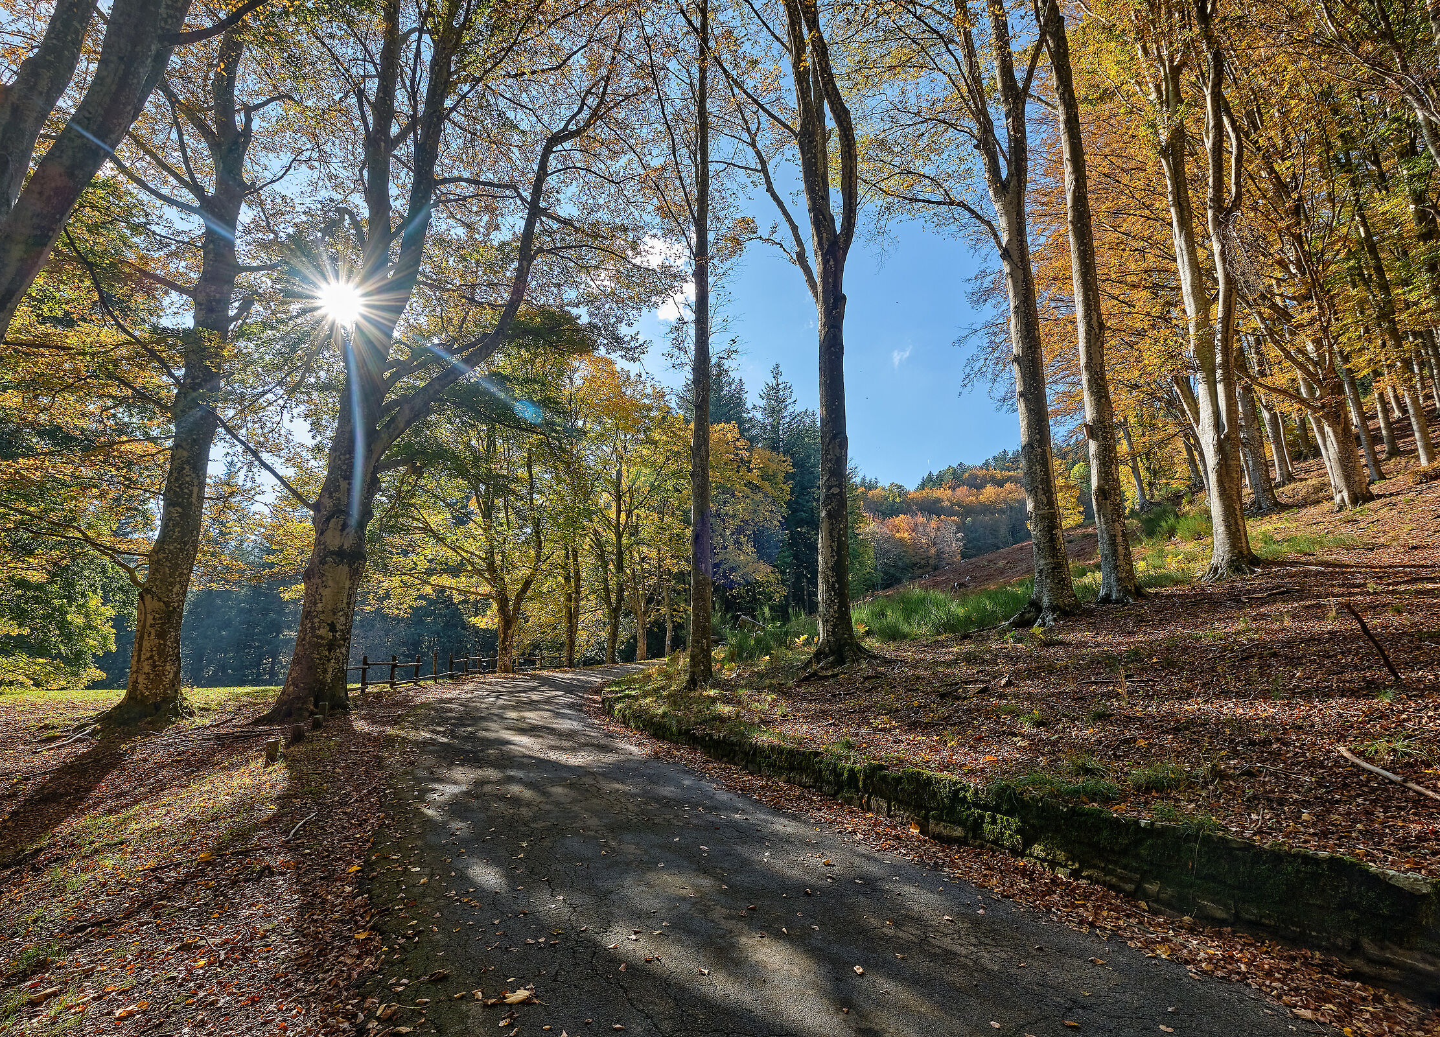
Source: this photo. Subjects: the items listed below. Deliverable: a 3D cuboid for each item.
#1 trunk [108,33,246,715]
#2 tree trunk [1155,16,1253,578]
[{"bbox_3d":[-10.500,-3.676,13.282,1.150,15.000,1.050,9,-14,-40],"label":"trunk"},{"bbox_3d":[11.945,-5.999,15.823,1.700,15.010,1.200,-9,-14,39],"label":"tree trunk"}]

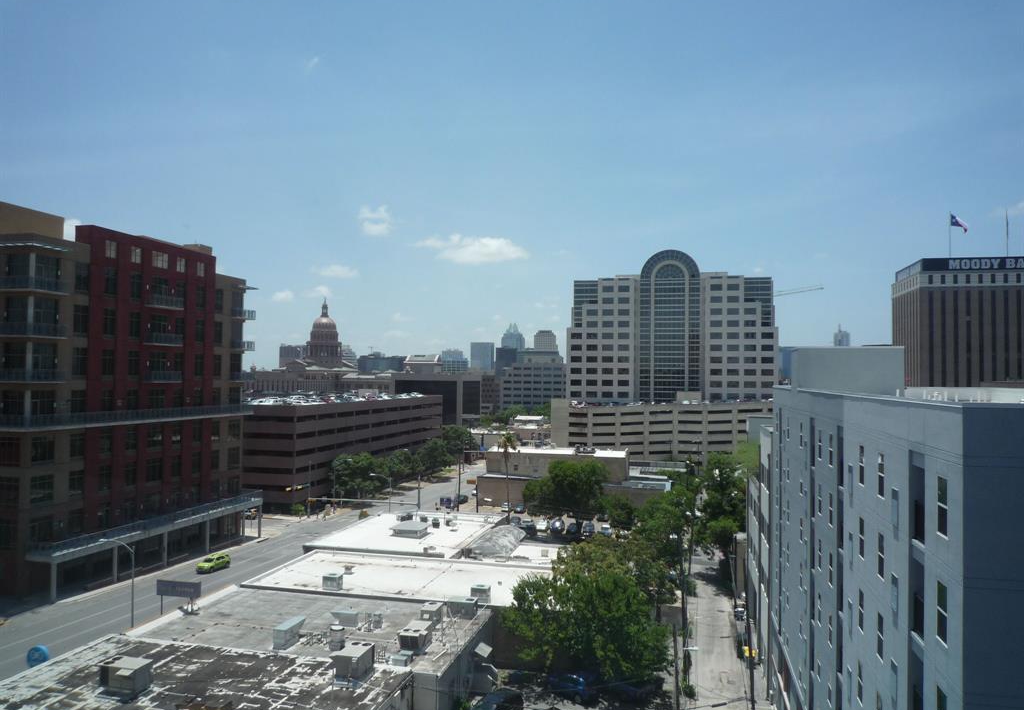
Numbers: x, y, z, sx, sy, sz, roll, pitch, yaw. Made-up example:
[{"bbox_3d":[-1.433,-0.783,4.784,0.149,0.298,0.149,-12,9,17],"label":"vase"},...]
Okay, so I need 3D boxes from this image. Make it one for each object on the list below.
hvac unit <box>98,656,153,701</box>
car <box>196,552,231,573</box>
[{"bbox_3d":[-24.566,20.373,47.072,2.650,1.600,1.600,0,-2,14],"label":"hvac unit"},{"bbox_3d":[-38.119,26.729,94.689,1.820,1.620,4.400,0,-3,14],"label":"car"}]

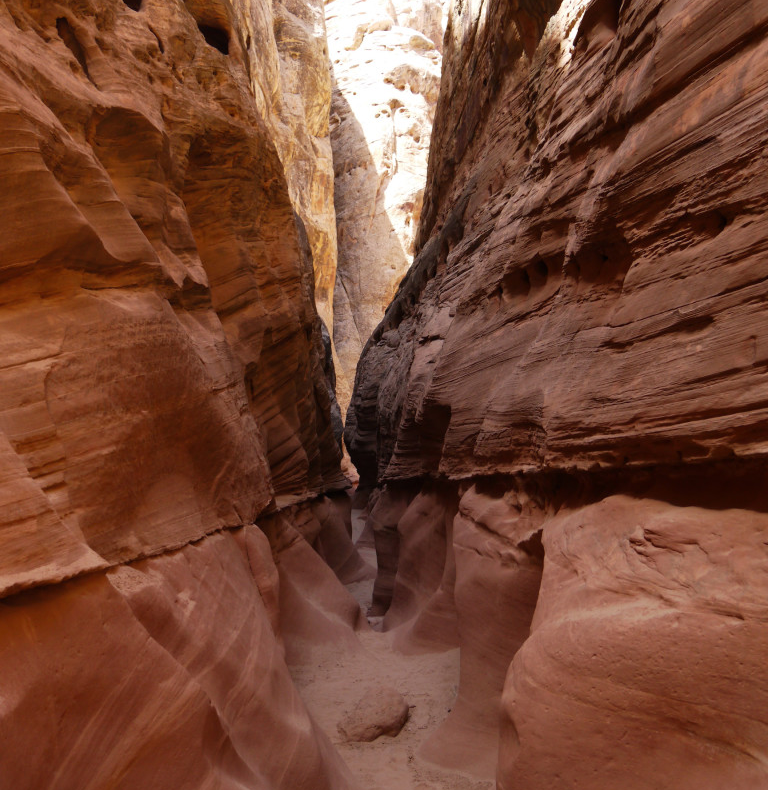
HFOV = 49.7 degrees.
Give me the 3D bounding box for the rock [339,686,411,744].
[{"bbox_3d":[-0.058,1.760,4.600,0.375,0.175,0.345,1,-4,-20],"label":"rock"}]

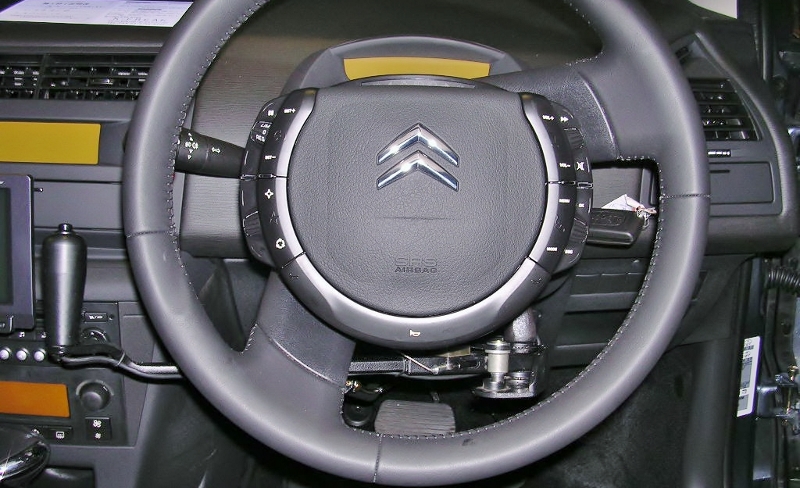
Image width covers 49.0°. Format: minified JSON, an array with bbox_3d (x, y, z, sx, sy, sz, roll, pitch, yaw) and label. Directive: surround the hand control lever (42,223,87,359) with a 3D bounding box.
[{"bbox_3d":[-0.252,0.035,0.660,0.034,0.104,0.034,5,8,0],"label":"hand control lever"}]

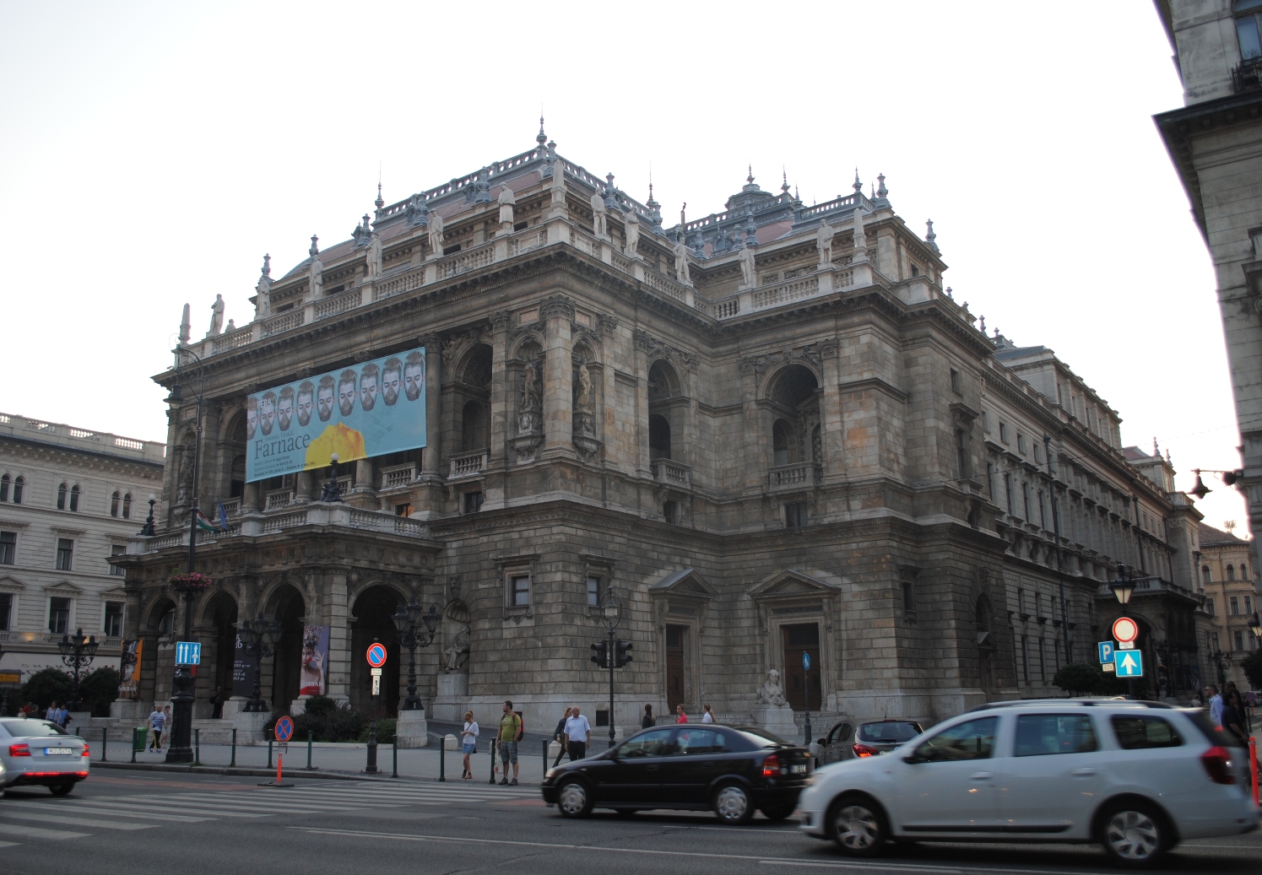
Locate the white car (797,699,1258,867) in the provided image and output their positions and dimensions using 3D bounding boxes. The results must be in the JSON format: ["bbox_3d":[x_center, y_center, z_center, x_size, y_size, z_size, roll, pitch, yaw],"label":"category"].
[{"bbox_3d":[4.001,3.504,11.347,4.494,1.550,1.735,-10,-17,32],"label":"white car"}]

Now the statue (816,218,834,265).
[{"bbox_3d":[11.886,-11.882,66.808,0.900,2.850,0.750,-11,-17,34],"label":"statue"}]

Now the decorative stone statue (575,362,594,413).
[{"bbox_3d":[-2.465,-2.683,58.505,0.700,2.700,0.900,-11,-17,34],"label":"decorative stone statue"}]

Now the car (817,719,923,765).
[{"bbox_3d":[5.214,6.874,23.793,1.750,1.490,4.000,0,-14,-3],"label":"car"}]

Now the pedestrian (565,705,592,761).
[{"bbox_3d":[-1.099,6.503,22.900,0.540,1.680,0.340,0,-14,-5],"label":"pedestrian"}]

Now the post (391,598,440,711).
[{"bbox_3d":[-8.521,8.558,43.023,1.800,4.410,1.750,-10,-17,34],"label":"post"}]

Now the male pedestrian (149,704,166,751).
[{"bbox_3d":[-17.802,10.994,41.231,0.380,1.740,0.520,-12,-18,39],"label":"male pedestrian"}]

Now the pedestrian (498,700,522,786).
[{"bbox_3d":[-2.617,6.588,23.559,0.480,1.760,0.420,-9,-16,30],"label":"pedestrian"}]

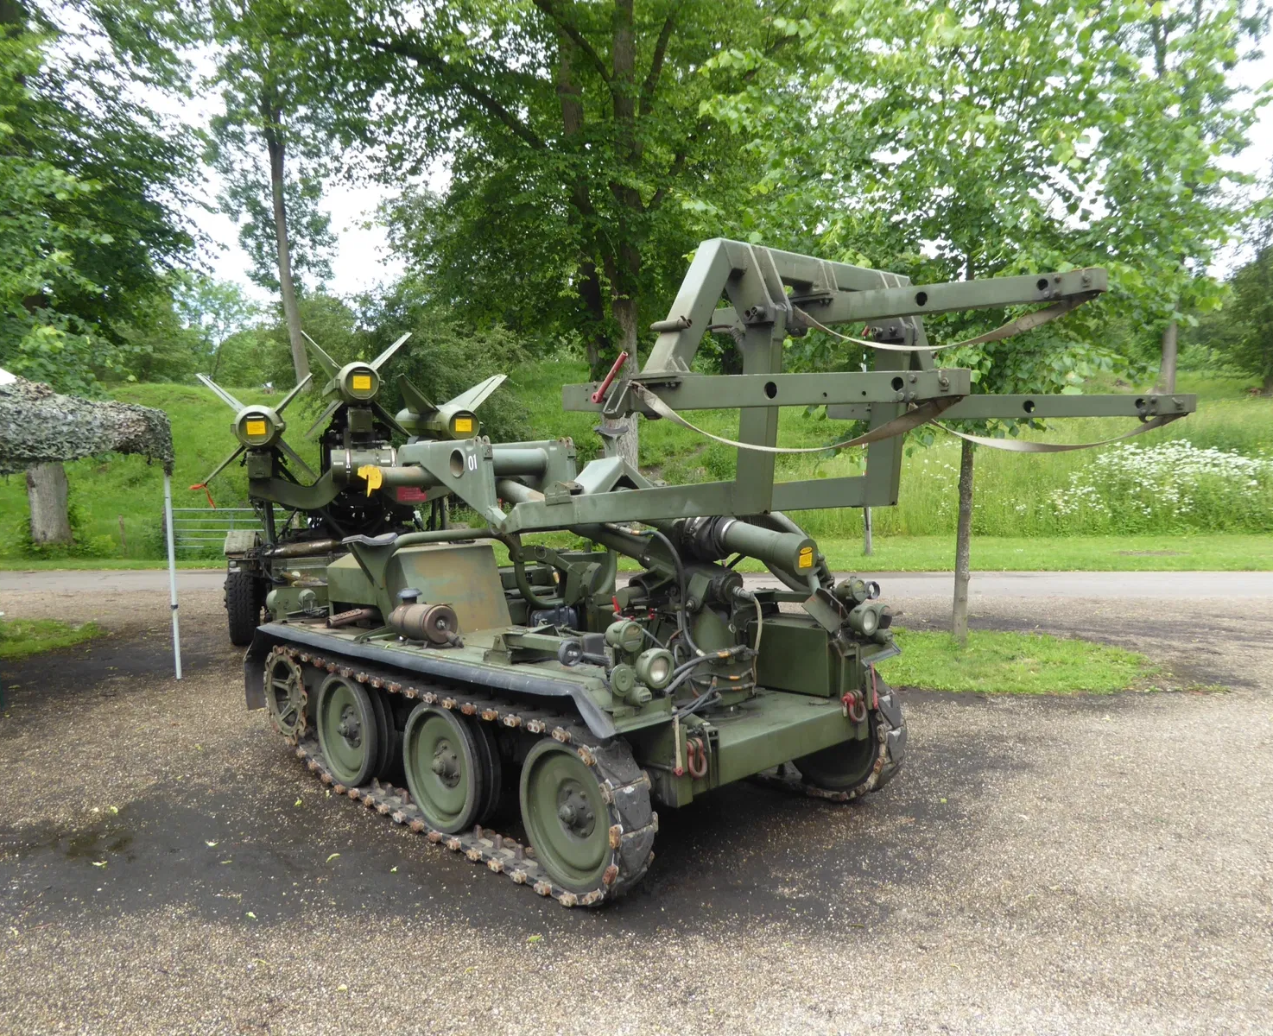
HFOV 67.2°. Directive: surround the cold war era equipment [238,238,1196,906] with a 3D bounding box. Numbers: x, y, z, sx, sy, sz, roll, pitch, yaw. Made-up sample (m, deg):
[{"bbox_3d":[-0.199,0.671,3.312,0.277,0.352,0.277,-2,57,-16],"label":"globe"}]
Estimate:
[{"bbox_3d":[-0.110,0.160,4.570,1.850,2.330,4.500,-4,4,-43],"label":"cold war era equipment"}]

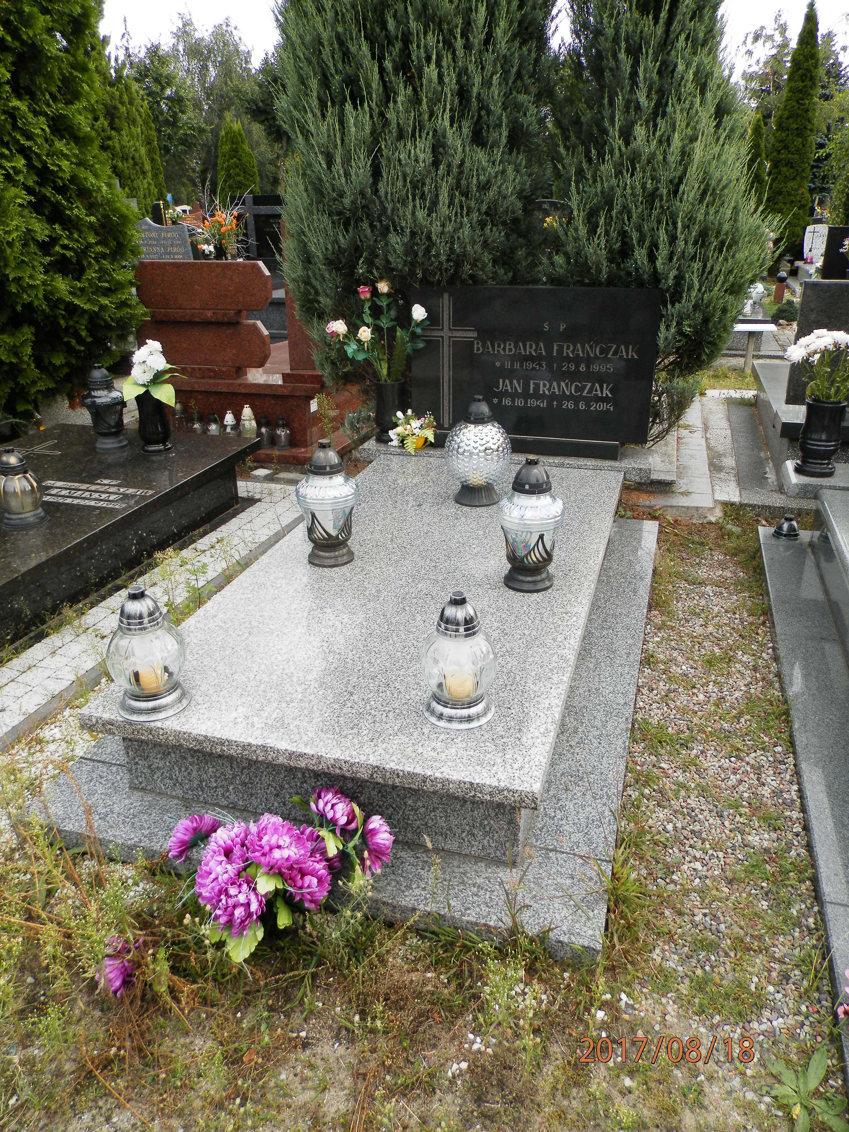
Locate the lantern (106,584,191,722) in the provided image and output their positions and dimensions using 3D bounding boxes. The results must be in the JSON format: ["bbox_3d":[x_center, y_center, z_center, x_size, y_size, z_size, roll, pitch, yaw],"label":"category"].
[{"bbox_3d":[-0.607,0.177,1.782,0.161,0.277,0.161,6,23,16],"label":"lantern"}]

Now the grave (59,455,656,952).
[{"bbox_3d":[0.027,0.113,2.589,1.298,0.235,2.173,6,26,16],"label":"grave"}]

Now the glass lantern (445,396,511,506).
[{"bbox_3d":[0.198,-0.431,3.018,0.244,0.384,0.244,-1,25,1],"label":"glass lantern"}]

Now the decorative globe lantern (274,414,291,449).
[{"bbox_3d":[-0.745,-0.715,4.298,0.090,0.175,0.090,6,25,16],"label":"decorative globe lantern"}]

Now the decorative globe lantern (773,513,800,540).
[{"bbox_3d":[1.399,-0.160,3.146,0.111,0.085,0.111,6,25,16],"label":"decorative globe lantern"}]

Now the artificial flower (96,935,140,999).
[{"bbox_3d":[-0.559,0.735,1.496,0.087,0.092,0.092,6,23,16],"label":"artificial flower"}]

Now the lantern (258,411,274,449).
[{"bbox_3d":[-0.835,-0.723,4.312,0.093,0.182,0.093,6,25,16],"label":"lantern"}]

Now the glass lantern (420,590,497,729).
[{"bbox_3d":[0.073,0.183,1.723,0.161,0.277,0.161,-1,22,0],"label":"glass lantern"}]

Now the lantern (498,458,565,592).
[{"bbox_3d":[0.296,-0.122,2.267,0.184,0.368,0.184,6,23,16],"label":"lantern"}]

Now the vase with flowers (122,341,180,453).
[{"bbox_3d":[-1.217,-0.754,3.644,0.238,0.461,0.212,6,25,16],"label":"vase with flowers"}]

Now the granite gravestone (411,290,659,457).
[{"bbox_3d":[0.430,-0.796,3.353,0.990,0.657,0.102,6,23,16],"label":"granite gravestone"}]

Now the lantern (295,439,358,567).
[{"bbox_3d":[-0.291,-0.193,2.463,0.184,0.368,0.184,-1,22,0],"label":"lantern"}]

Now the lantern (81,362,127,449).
[{"bbox_3d":[-1.452,-0.722,3.712,0.196,0.358,0.191,6,25,16],"label":"lantern"}]

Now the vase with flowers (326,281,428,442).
[{"bbox_3d":[-0.207,-0.877,3.556,0.440,0.670,0.300,6,23,16],"label":"vase with flowers"}]

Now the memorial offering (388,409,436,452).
[{"bbox_3d":[-0.055,-0.575,3.498,0.195,0.160,0.150,6,23,16],"label":"memorial offering"}]

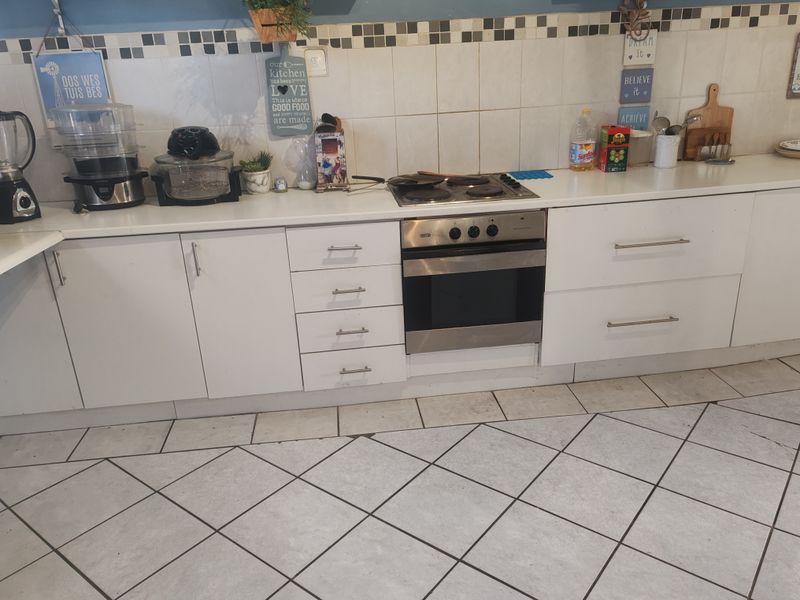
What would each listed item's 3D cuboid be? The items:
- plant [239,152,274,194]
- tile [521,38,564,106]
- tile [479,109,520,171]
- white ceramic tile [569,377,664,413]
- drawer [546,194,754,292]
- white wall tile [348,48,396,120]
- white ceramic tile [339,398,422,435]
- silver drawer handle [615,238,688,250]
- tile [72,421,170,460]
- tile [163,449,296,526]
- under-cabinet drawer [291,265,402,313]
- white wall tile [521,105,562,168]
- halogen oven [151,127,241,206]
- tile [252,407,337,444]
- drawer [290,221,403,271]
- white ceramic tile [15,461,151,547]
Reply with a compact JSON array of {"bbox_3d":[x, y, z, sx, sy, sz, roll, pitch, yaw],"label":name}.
[{"bbox_3d":[-0.641,-0.582,2.831,0.150,0.186,0.135,-5,20,-5],"label":"plant"},{"bbox_3d":[0.669,-1.068,2.946,0.199,0.296,0.010,-5,20,-5],"label":"tile"},{"bbox_3d":[0.486,-0.767,3.025,0.200,0.300,0.010,-5,20,-5],"label":"tile"},{"bbox_3d":[0.967,0.431,2.799,0.350,0.012,0.261,-4,20,-5],"label":"white ceramic tile"},{"bbox_3d":[1.035,-0.311,2.843,0.900,0.364,0.460,-4,20,-5],"label":"drawer"},{"bbox_3d":[-0.126,-0.993,2.867,0.200,0.300,0.010,-5,20,-5],"label":"white wall tile"},{"bbox_3d":[-0.087,0.511,2.699,0.350,0.012,0.261,-4,20,-5],"label":"white ceramic tile"},{"bbox_3d":[1.052,-0.238,2.616,0.326,0.013,0.035,-5,20,-5],"label":"silver drawer handle"},{"bbox_3d":[-1.145,0.585,2.589,0.359,0.010,0.255,-5,20,-5],"label":"tile"},{"bbox_3d":[-0.626,0.679,2.281,0.350,0.010,0.350,12,25,36],"label":"tile"},{"bbox_3d":[-0.233,-0.108,2.759,0.446,0.176,0.400,-4,20,-5],"label":"under-cabinet drawer"},{"bbox_3d":[0.687,-0.790,3.061,0.201,0.301,0.010,-4,20,-5],"label":"white wall tile"},{"bbox_3d":[-0.880,-0.592,2.715,0.385,0.306,0.335,-6,20,-10],"label":"halogen oven"},{"bbox_3d":[-0.438,0.534,2.655,0.350,0.010,0.263,-5,20,-5],"label":"tile"},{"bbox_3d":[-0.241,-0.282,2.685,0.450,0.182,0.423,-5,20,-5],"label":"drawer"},{"bbox_3d":[-1.142,0.727,2.258,0.353,0.010,0.353,13,25,37],"label":"white ceramic tile"}]

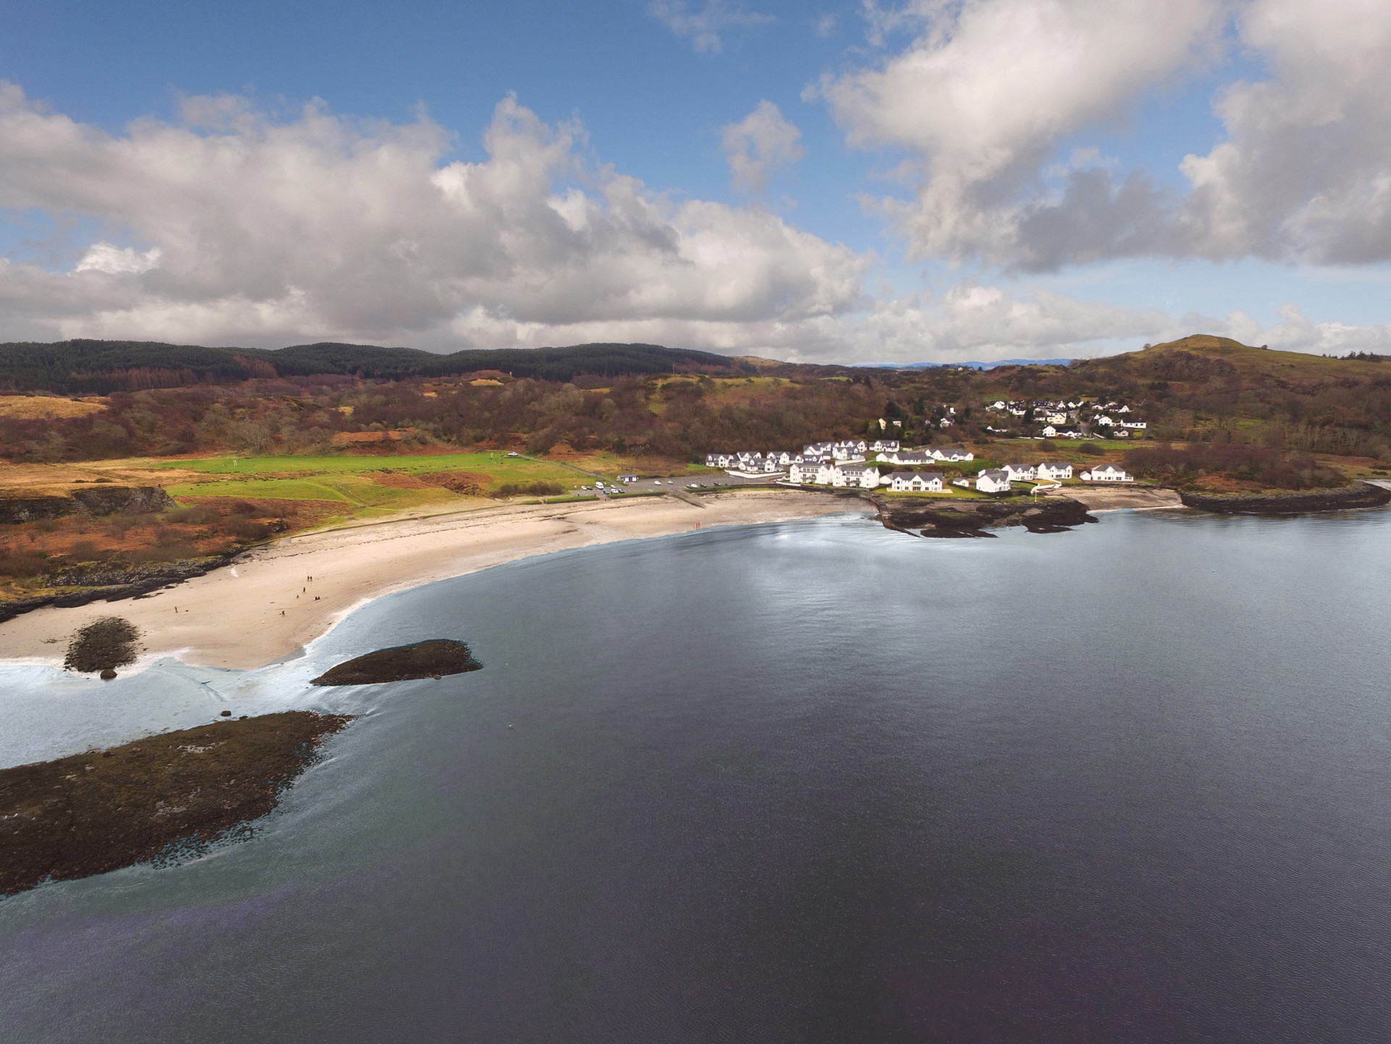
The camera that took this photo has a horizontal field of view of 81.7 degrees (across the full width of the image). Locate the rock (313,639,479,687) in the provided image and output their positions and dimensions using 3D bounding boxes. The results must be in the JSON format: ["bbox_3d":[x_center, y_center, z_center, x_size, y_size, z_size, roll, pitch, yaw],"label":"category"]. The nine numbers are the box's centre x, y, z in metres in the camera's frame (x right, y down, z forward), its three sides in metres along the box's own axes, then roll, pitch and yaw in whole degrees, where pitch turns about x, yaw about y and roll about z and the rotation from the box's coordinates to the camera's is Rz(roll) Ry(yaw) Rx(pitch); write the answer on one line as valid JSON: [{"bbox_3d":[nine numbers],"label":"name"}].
[{"bbox_3d":[-62.800,29.300,169.500,32.500,2.400,21.500,-5,12,-28],"label":"rock"}]

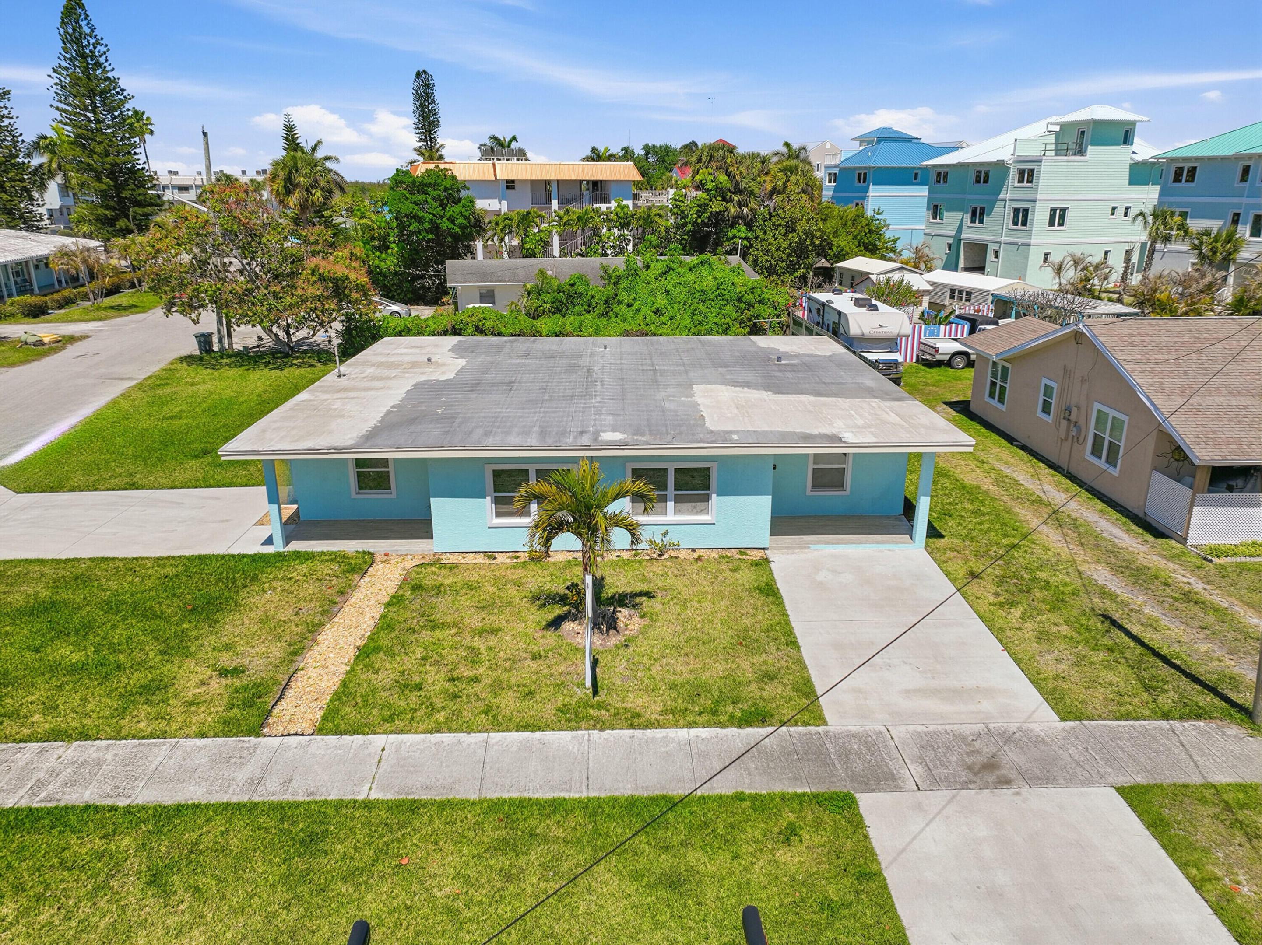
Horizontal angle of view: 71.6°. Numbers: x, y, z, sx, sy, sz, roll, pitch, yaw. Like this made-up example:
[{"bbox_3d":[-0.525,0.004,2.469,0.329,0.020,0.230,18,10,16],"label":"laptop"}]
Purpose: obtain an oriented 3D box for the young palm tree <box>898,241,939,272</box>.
[{"bbox_3d":[24.532,-18.015,74.800,3.570,3.490,3.390,-1,18,-1],"label":"young palm tree"}]

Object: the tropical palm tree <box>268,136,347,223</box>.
[{"bbox_3d":[-21.501,-16.808,59.143,5.210,11.080,4.950,-1,18,-1],"label":"tropical palm tree"}]

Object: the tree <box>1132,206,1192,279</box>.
[{"bbox_3d":[44.548,-19.077,73.447,5.050,6.270,4.790,-1,18,-1],"label":"tree"}]

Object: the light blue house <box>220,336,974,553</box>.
[{"bbox_3d":[-0.789,-1.451,25.446,16.000,2.750,13.700,-1,18,-1],"label":"light blue house"}]

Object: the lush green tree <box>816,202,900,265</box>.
[{"bbox_3d":[19.423,-19.793,75.125,7.230,6.680,6.500,-1,18,-1],"label":"lush green tree"}]

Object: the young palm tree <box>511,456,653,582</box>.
[{"bbox_3d":[-0.844,1.304,16.136,2.610,3.300,2.480,-1,18,-1],"label":"young palm tree"}]

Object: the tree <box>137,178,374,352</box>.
[{"bbox_3d":[-18.328,-10.034,42.819,10.970,8.330,10.090,-1,18,-1],"label":"tree"}]

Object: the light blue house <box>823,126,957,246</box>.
[{"bbox_3d":[29.073,-31.260,98.374,12.800,14.000,10.500,-6,19,-18],"label":"light blue house"}]

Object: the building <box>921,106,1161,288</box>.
[{"bbox_3d":[36.304,-24.775,78.171,13.500,14.200,14.300,-6,19,-18],"label":"building"}]

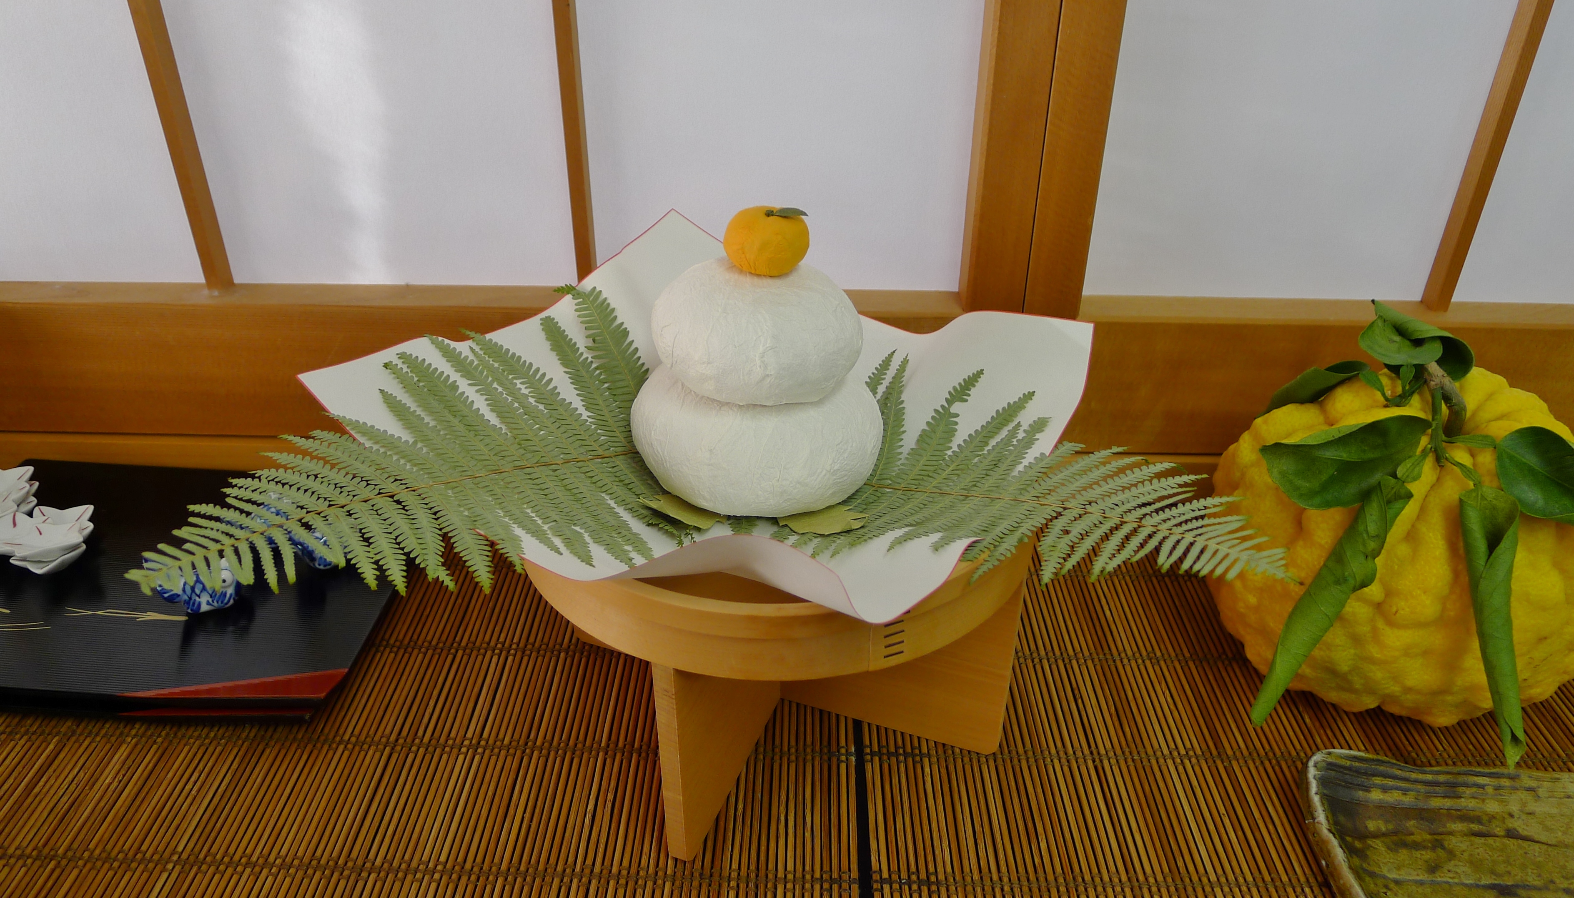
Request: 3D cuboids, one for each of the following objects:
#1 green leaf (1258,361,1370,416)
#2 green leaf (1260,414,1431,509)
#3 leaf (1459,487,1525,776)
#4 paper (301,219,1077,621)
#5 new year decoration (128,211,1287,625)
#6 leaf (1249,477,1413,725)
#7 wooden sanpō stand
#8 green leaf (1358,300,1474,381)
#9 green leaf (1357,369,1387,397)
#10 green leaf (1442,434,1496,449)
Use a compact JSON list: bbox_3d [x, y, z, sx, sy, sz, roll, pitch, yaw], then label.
[{"bbox_3d":[0.217,-0.024,0.432,0.045,0.013,0.020,-21,37,47],"label":"green leaf"},{"bbox_3d":[0.215,0.003,0.407,0.060,0.015,0.032,-14,53,34],"label":"green leaf"},{"bbox_3d":[0.263,0.068,0.387,0.021,0.113,0.017,-12,12,7],"label":"leaf"},{"bbox_3d":[-0.017,-0.024,0.428,0.238,0.074,0.239,14,32,23],"label":"paper"},{"bbox_3d":[-0.026,-0.036,0.429,0.439,0.127,0.248,1,29,0],"label":"new year decoration"},{"bbox_3d":[0.205,0.061,0.399,0.021,0.109,0.018,19,18,-10],"label":"leaf"},{"bbox_3d":[-0.004,0.057,0.457,0.214,0.126,0.214,11,31,17],"label":"wooden sanpō stand"},{"bbox_3d":[0.235,-0.040,0.392,0.040,0.026,0.025,1,29,0],"label":"green leaf"},{"bbox_3d":[0.221,-0.024,0.395,0.012,0.011,0.011,12,31,19],"label":"green leaf"},{"bbox_3d":[0.249,-0.003,0.382,0.019,0.006,0.008,1,29,0],"label":"green leaf"}]

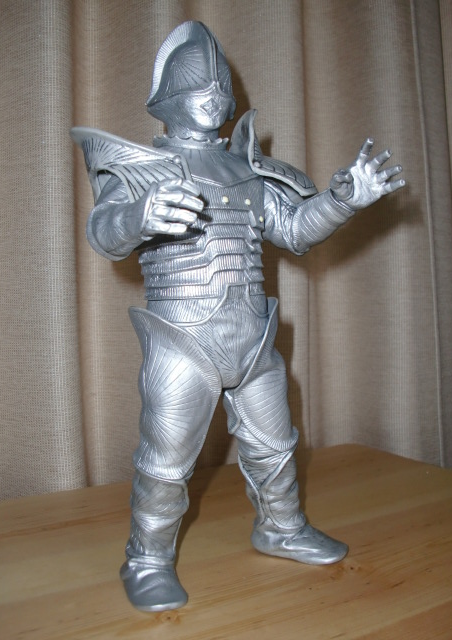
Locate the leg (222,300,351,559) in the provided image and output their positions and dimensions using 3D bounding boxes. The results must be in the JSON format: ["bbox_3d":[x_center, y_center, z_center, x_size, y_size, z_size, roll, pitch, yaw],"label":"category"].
[{"bbox_3d":[0.033,0.065,0.393,0.067,0.155,0.057,-1,1,42],"label":"leg"}]

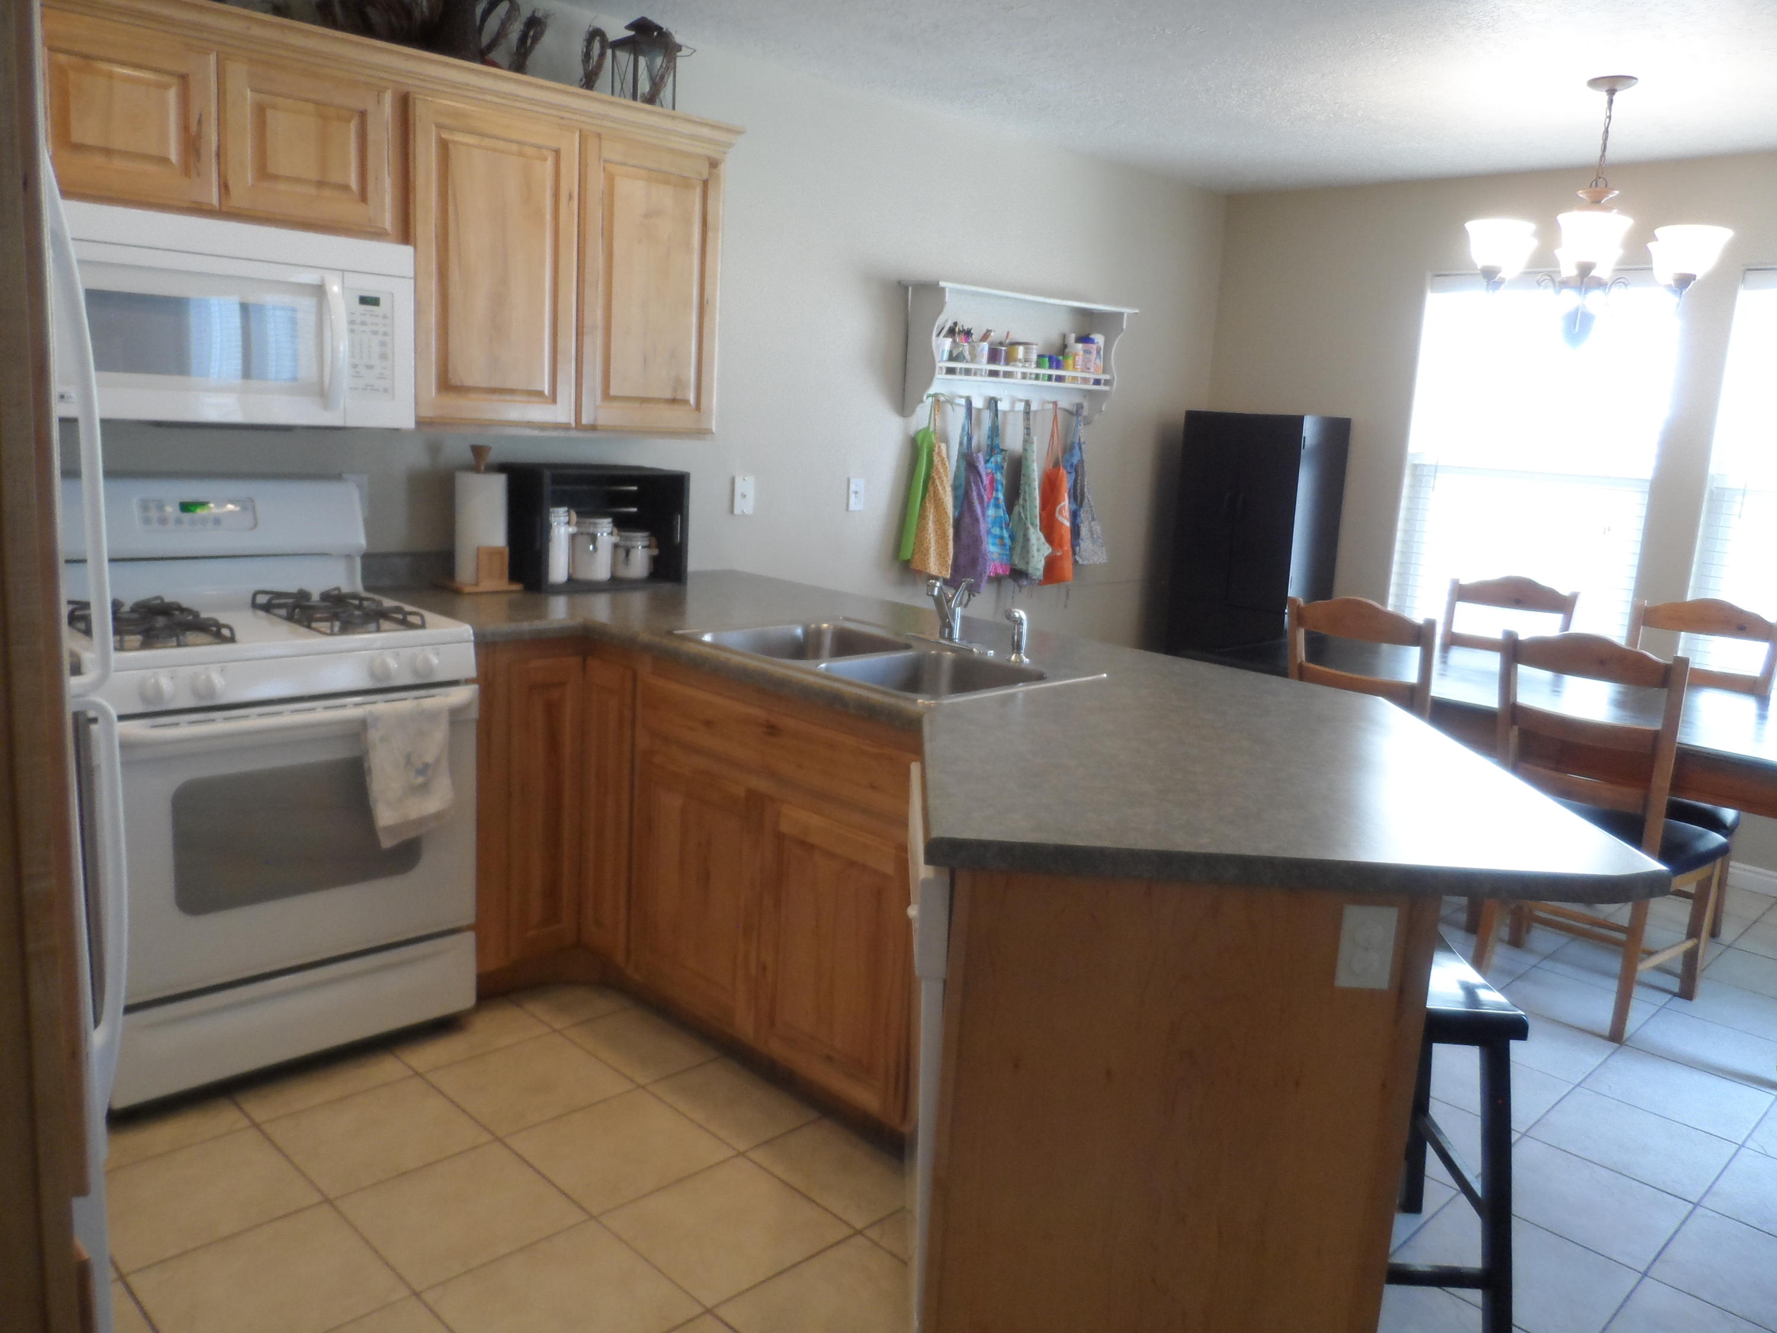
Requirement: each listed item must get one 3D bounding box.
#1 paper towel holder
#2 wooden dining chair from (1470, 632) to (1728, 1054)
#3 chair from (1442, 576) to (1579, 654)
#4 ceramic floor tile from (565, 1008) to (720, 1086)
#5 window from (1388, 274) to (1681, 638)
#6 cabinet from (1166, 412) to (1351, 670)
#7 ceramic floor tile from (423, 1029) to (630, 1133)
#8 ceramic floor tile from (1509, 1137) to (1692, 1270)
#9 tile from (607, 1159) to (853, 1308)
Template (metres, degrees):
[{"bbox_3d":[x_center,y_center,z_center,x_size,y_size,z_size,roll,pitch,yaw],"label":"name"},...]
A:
[{"bbox_3d":[-1.086,-0.396,3.277,0.172,0.377,0.169,9,12,29],"label":"paper towel holder"},{"bbox_3d":[1.919,0.406,3.336,0.540,1.000,0.460,-6,14,-44],"label":"wooden dining chair"},{"bbox_3d":[2.104,0.197,4.438,0.540,1.000,0.460,-6,14,-44],"label":"chair"},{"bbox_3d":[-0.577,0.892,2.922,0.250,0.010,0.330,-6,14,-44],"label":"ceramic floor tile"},{"bbox_3d":[2.442,-0.749,4.734,0.879,1.468,0.099,13,14,41],"label":"window"},{"bbox_3d":[1.539,-0.297,5.319,0.553,1.555,0.385,13,15,43],"label":"cabinet"},{"bbox_3d":[-0.775,0.902,2.674,0.326,0.012,0.325,13,15,43],"label":"ceramic floor tile"},{"bbox_3d":[1.390,1.073,2.481,0.326,0.012,0.325,13,15,43],"label":"ceramic floor tile"},{"bbox_3d":[-0.299,1.036,2.280,0.330,0.010,0.330,-6,14,-44],"label":"tile"}]

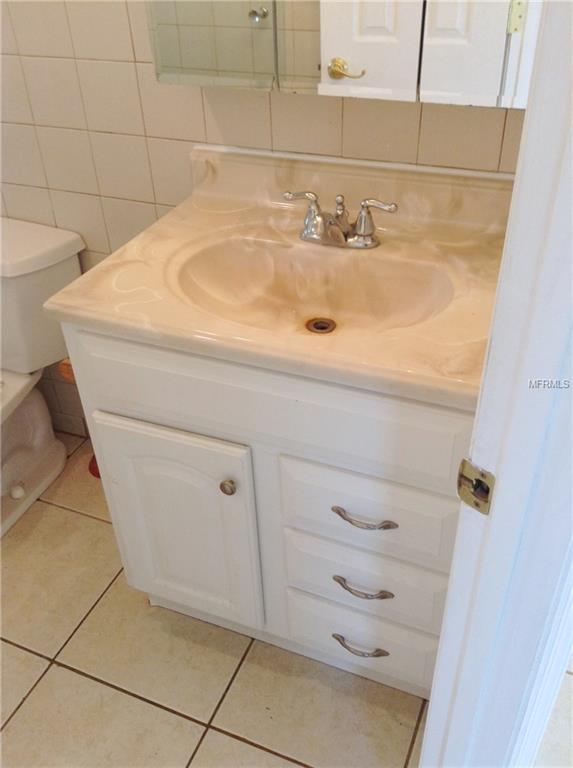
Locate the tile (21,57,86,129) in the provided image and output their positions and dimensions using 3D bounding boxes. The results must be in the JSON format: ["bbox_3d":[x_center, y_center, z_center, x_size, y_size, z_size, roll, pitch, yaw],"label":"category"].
[{"bbox_3d":[-0.524,-0.659,1.656,0.152,0.152,0.008,13,38,20],"label":"tile"}]

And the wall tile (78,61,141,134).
[{"bbox_3d":[-0.383,-0.627,1.604,0.152,0.152,0.008,13,38,20],"label":"wall tile"}]

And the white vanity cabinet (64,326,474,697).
[{"bbox_3d":[0.066,0.164,1.585,0.745,0.847,0.532,13,38,20],"label":"white vanity cabinet"}]

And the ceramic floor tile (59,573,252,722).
[{"bbox_3d":[-0.269,0.571,1.768,0.406,0.009,0.406,13,38,20],"label":"ceramic floor tile"}]

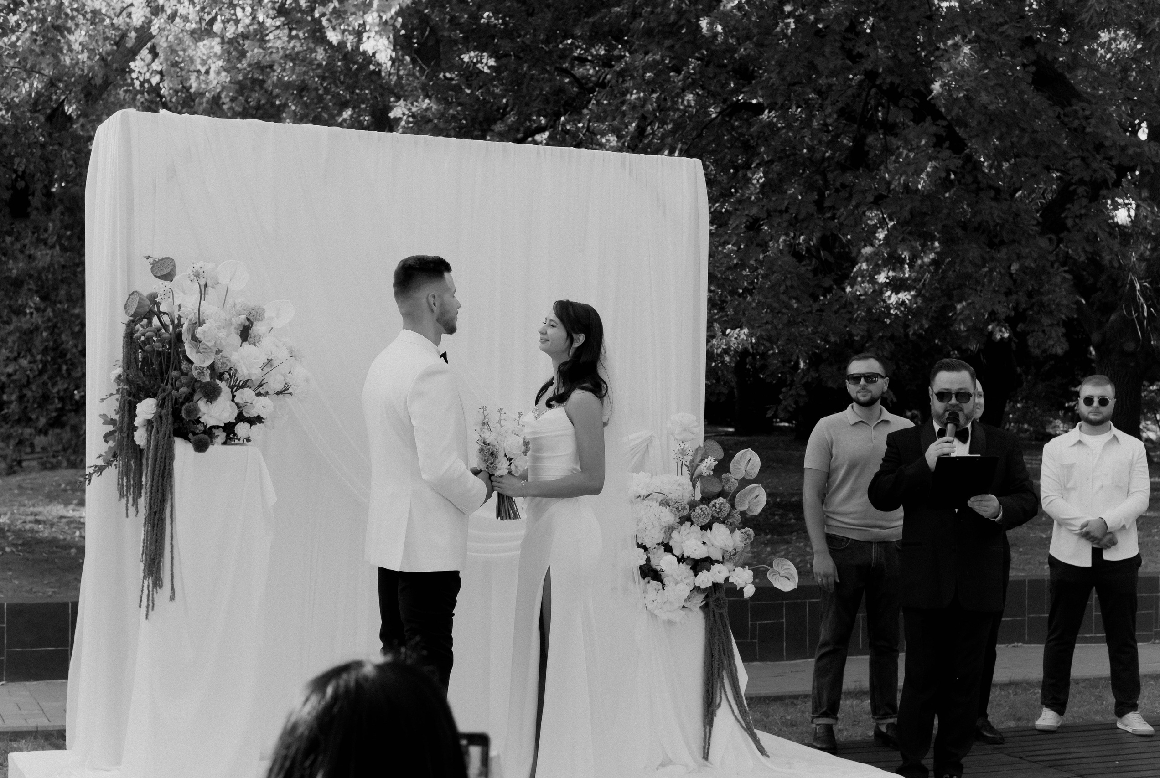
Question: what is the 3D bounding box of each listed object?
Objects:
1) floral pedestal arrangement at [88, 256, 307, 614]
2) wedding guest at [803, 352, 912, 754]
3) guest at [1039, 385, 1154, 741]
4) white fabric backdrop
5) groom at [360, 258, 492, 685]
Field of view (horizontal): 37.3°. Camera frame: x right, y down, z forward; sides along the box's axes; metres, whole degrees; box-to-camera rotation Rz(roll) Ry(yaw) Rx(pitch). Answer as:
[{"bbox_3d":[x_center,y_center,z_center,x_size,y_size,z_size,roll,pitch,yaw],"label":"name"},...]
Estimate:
[{"bbox_3d":[-1.366,0.165,6.150,0.730,1.280,0.580,2,-2,-23],"label":"floral pedestal arrangement"},{"bbox_3d":[1.278,0.747,7.913,0.530,1.820,0.360,1,-2,0],"label":"wedding guest"},{"bbox_3d":[2.542,0.814,8.492,0.570,1.760,0.380,0,-2,12],"label":"guest"},{"bbox_3d":[-0.703,0.214,7.031,2.550,2.450,0.480,2,-2,-23],"label":"white fabric backdrop"},{"bbox_3d":[-0.510,0.480,5.464,0.480,1.820,0.540,2,-3,-30],"label":"groom"}]

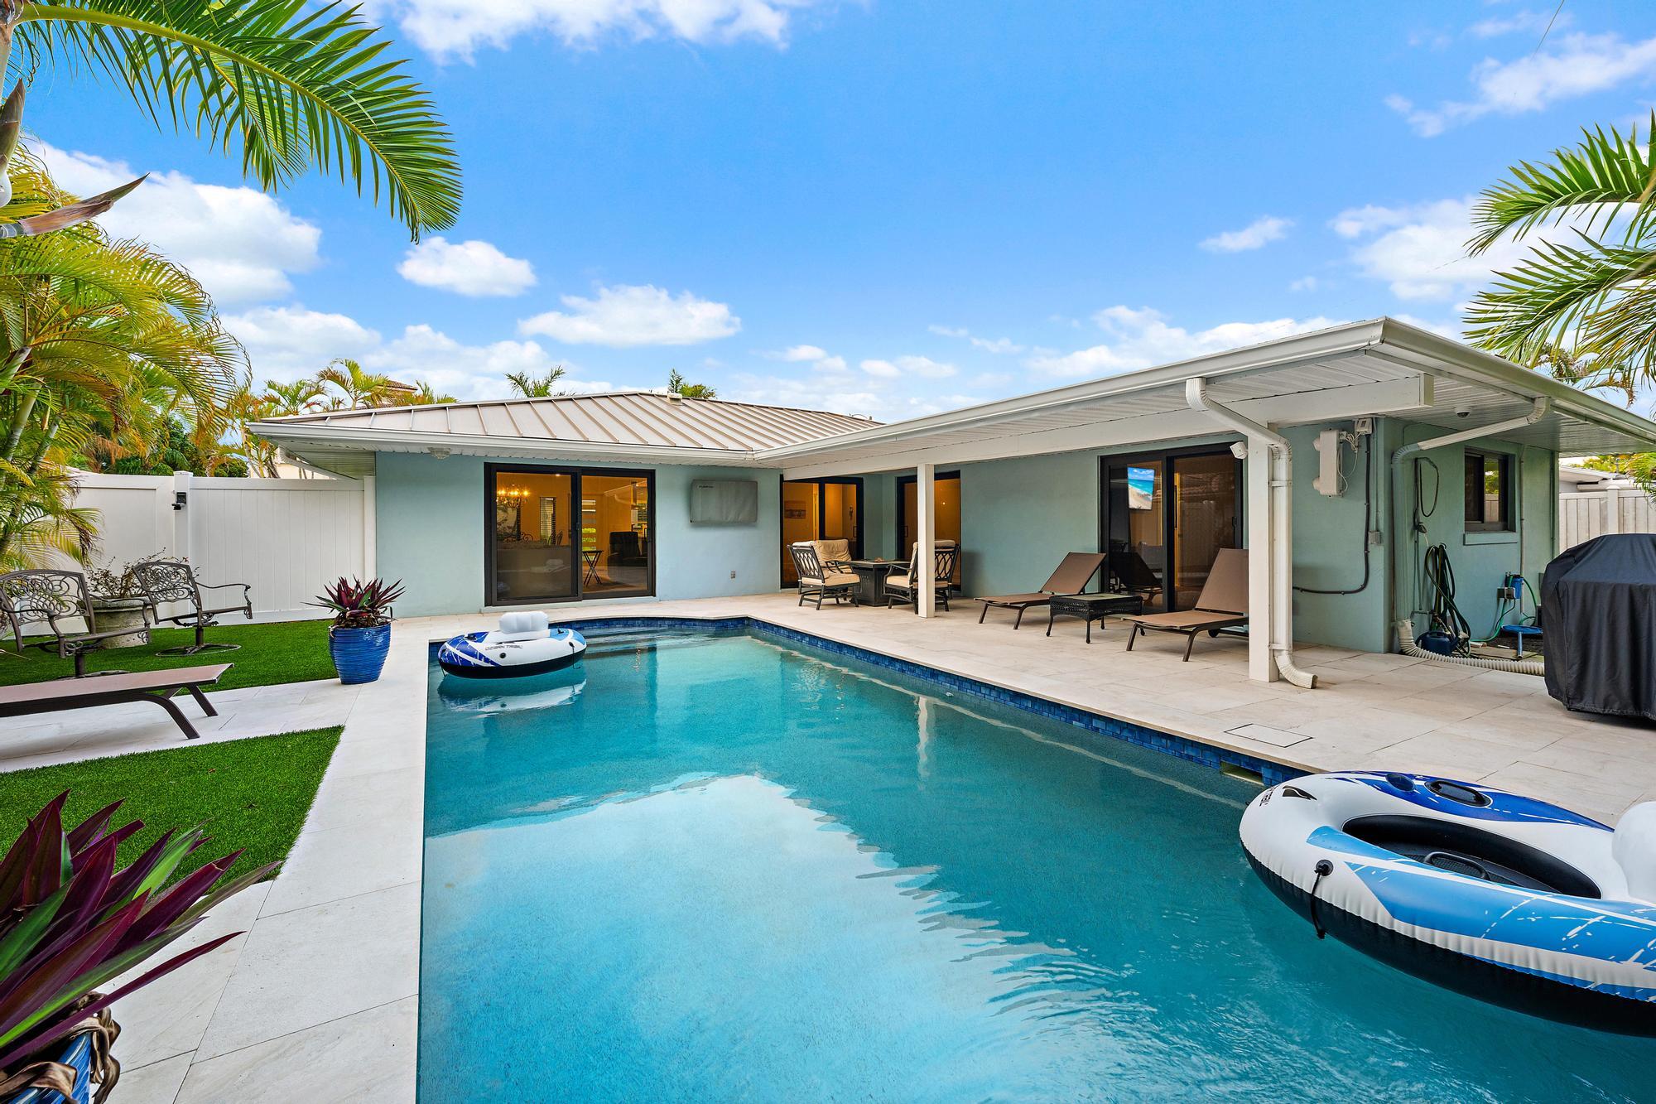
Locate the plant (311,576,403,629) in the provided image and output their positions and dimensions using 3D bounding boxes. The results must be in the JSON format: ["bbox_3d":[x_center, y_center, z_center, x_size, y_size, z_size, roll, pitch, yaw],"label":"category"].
[{"bbox_3d":[-3.701,0.397,5.060,0.580,0.385,0.570,-2,3,-32],"label":"plant"}]

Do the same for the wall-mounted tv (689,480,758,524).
[{"bbox_3d":[-1.738,-0.832,10.843,1.160,0.700,0.110,-2,3,-32],"label":"wall-mounted tv"}]

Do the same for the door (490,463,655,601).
[{"bbox_3d":[-3.817,-0.275,9.741,2.430,2.030,0.130,-2,3,-32],"label":"door"}]

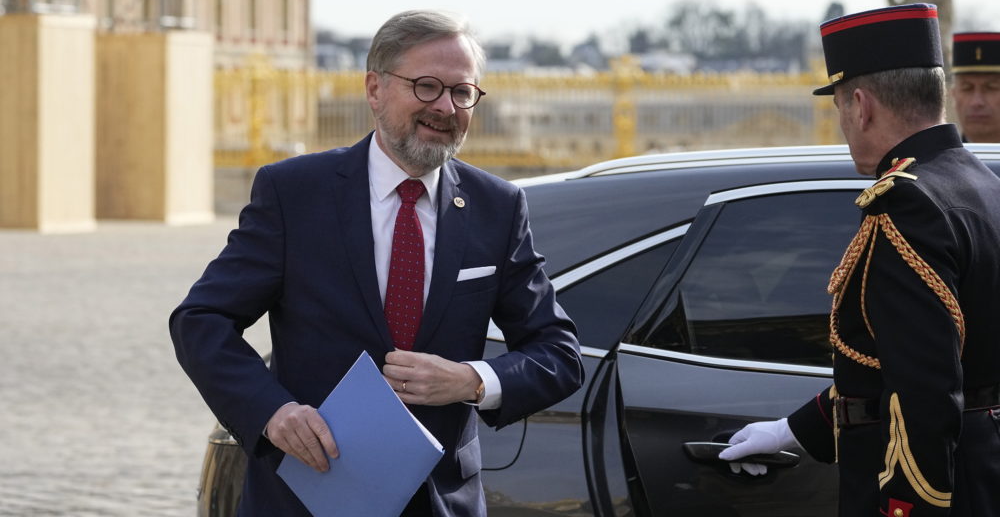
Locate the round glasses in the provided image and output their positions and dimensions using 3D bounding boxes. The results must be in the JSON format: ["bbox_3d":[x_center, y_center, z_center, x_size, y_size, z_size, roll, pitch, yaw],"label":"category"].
[{"bbox_3d":[-0.116,-0.271,5.800,0.138,0.046,0.140,11,3,-31],"label":"round glasses"}]

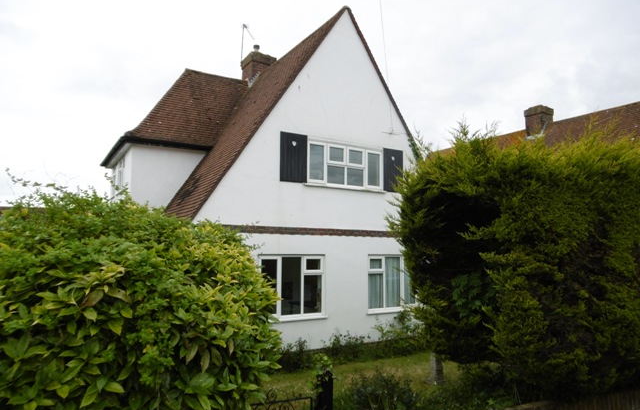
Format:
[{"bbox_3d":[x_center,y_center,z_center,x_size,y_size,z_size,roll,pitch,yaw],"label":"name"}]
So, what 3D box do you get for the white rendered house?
[{"bbox_3d":[-1.898,-0.764,13.295,7.670,8.200,8.570,4,-5,-31],"label":"white rendered house"}]

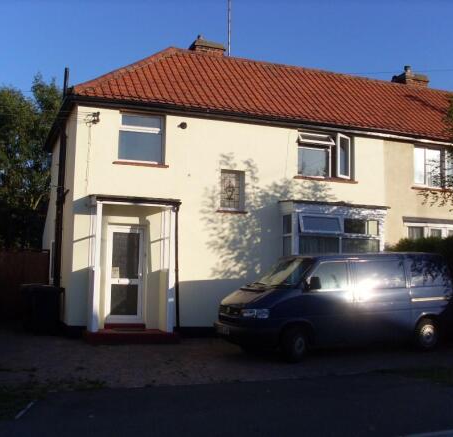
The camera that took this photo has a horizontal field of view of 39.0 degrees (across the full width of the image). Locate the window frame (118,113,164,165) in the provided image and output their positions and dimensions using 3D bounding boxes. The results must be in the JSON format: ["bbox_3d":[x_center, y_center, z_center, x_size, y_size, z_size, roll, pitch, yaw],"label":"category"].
[{"bbox_3d":[-1.853,-1.741,14.008,1.063,1.129,0.140,3,-6,-20],"label":"window frame"}]

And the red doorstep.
[{"bbox_3d":[-1.983,2.386,12.876,1.833,0.197,1.182,3,-6,-20],"label":"red doorstep"}]

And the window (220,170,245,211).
[{"bbox_3d":[0.130,-0.647,14.651,0.619,0.875,0.140,3,-6,-20],"label":"window"}]

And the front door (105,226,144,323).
[{"bbox_3d":[-2.146,1.177,13.597,0.855,2.081,0.100,3,-6,-20],"label":"front door"}]

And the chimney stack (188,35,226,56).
[{"bbox_3d":[-0.571,-4.548,17.773,0.867,0.759,0.788,3,-6,-20],"label":"chimney stack"}]

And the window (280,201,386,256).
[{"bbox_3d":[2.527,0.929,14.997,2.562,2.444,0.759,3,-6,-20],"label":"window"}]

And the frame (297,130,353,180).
[{"bbox_3d":[2.426,-1.514,15.537,1.528,1.122,0.220,3,-6,-20],"label":"frame"}]

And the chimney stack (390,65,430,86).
[{"bbox_3d":[5.737,-4.215,20.122,0.887,0.808,0.788,3,-6,-20],"label":"chimney stack"}]

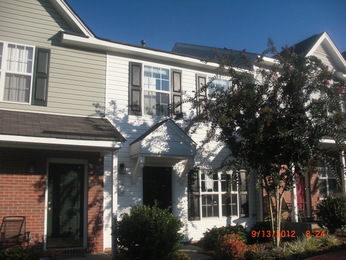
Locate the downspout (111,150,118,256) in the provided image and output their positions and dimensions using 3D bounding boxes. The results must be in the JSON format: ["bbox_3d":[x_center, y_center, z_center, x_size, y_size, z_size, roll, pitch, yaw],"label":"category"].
[{"bbox_3d":[-1.329,1.703,8.320,0.110,2.400,0.110,4,-10,-30],"label":"downspout"}]

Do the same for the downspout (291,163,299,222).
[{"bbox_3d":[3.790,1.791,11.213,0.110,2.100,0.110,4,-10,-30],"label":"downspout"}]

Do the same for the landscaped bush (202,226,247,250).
[{"bbox_3d":[1.450,3.006,10.042,1.120,0.580,0.980,4,-10,-30],"label":"landscaped bush"}]

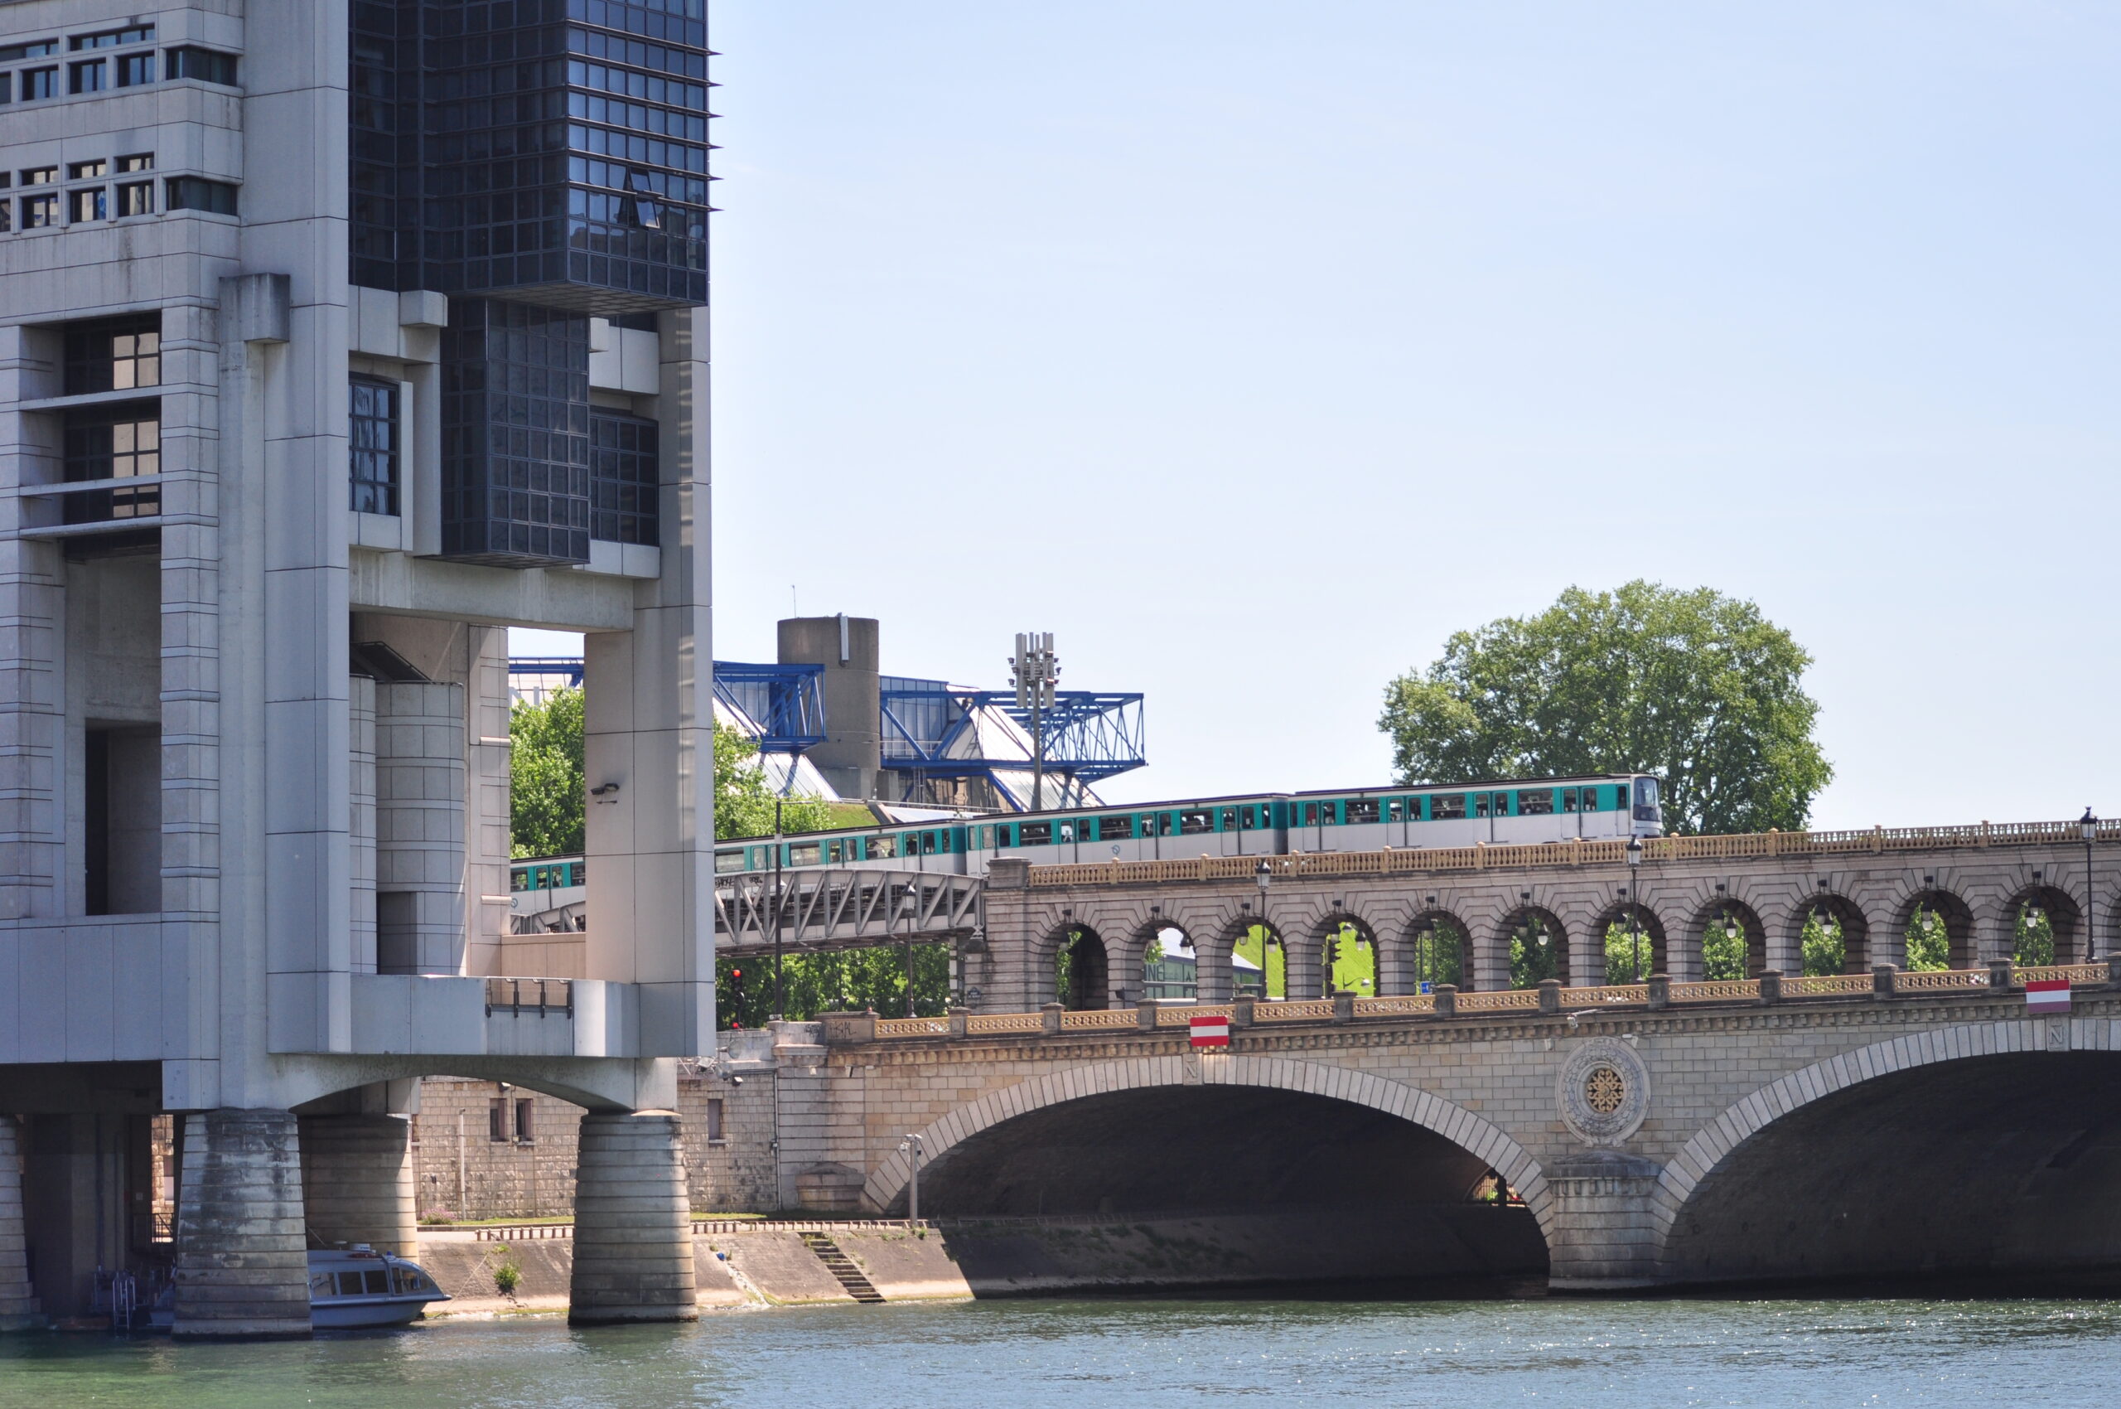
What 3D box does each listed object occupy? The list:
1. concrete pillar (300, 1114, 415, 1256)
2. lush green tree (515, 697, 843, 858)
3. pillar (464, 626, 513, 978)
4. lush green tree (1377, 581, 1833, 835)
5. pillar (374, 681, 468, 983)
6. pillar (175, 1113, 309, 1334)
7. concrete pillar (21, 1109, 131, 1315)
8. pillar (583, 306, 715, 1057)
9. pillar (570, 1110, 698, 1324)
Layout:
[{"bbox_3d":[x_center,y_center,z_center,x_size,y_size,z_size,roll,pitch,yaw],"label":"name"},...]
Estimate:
[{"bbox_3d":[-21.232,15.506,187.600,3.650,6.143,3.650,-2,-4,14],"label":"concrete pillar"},{"bbox_3d":[-16.927,7.470,275.001,14.500,15.792,13.000,-3,-5,35],"label":"lush green tree"},{"bbox_3d":[-17.782,3.371,184.844,1.900,11.283,1.900,-3,-5,35],"label":"pillar"},{"bbox_3d":[23.964,4.679,272.002,20.000,20.305,19.000,-3,-5,35],"label":"lush green tree"},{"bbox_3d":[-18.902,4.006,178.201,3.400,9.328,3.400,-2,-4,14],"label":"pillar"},{"bbox_3d":[-22.170,14.113,167.500,3.650,6.156,3.650,-1,-4,0],"label":"pillar"},{"bbox_3d":[-29.111,15.125,182.484,1.960,6.096,2.260,-3,-5,35],"label":"concrete pillar"},{"bbox_3d":[-12.029,-0.583,181.072,4.200,21.843,0.950,-3,-5,35],"label":"pillar"},{"bbox_3d":[-12.490,15.075,181.068,3.650,6.147,3.650,-1,-4,0],"label":"pillar"}]

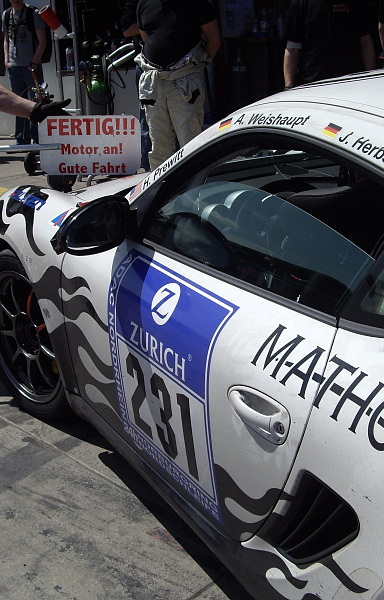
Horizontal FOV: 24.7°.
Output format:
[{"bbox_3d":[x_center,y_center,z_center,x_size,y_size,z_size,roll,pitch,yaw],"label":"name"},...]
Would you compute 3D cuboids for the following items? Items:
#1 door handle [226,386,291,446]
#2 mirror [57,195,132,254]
[{"bbox_3d":[0.132,0.222,1.706,0.045,0.070,0.220,-9,20,-26],"label":"door handle"},{"bbox_3d":[-0.257,-0.201,2.310,0.205,0.140,0.125,-9,20,-26],"label":"mirror"}]

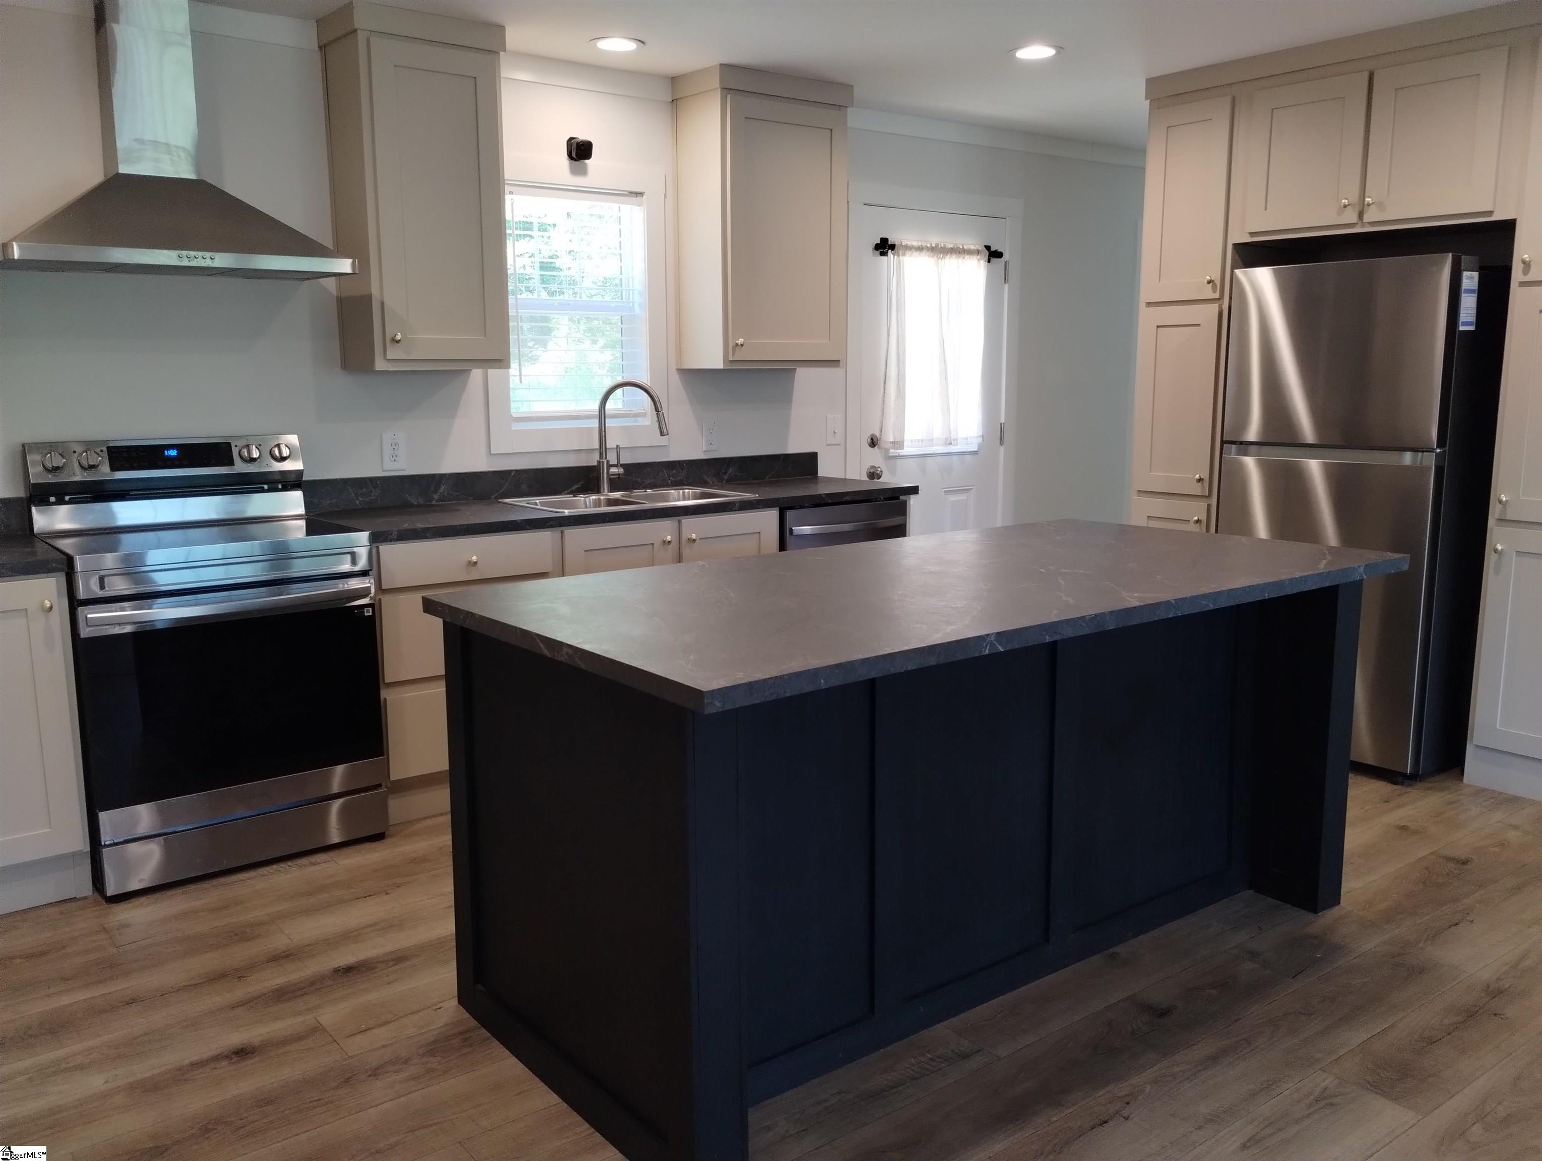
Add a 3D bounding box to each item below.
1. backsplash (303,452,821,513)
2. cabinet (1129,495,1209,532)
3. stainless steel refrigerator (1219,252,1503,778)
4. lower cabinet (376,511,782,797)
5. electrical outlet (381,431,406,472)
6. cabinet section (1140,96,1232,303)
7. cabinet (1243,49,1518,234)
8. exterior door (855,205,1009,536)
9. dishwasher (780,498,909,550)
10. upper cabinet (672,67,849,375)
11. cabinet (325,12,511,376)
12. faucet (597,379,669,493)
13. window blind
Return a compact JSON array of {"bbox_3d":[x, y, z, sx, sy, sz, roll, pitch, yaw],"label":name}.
[{"bbox_3d":[-0.678,-0.391,4.804,2.215,0.104,0.022,-8,12,-37],"label":"backsplash"},{"bbox_3d":[1.814,0.024,5.223,0.580,0.782,0.385,-8,12,-37],"label":"cabinet"},{"bbox_3d":[2.165,-0.247,4.486,0.775,1.705,0.736,-8,12,-37],"label":"stainless steel refrigerator"},{"bbox_3d":[-0.753,0.161,4.446,1.555,0.790,0.631,-8,12,-37],"label":"lower cabinet"},{"bbox_3d":[-1.275,-0.432,4.236,0.076,0.125,0.010,-8,12,-37],"label":"electrical outlet"},{"bbox_3d":[1.779,-1.484,4.939,0.500,0.770,0.395,-8,12,-37],"label":"cabinet section"},{"bbox_3d":[2.218,-1.481,4.365,0.622,0.510,0.900,-8,12,-37],"label":"cabinet"},{"bbox_3d":[0.753,-0.658,5.831,0.915,2.047,0.045,-8,12,-37],"label":"exterior door"},{"bbox_3d":[0.126,0.096,5.012,0.610,0.853,0.600,-8,12,-37],"label":"dishwasher"},{"bbox_3d":[-0.029,-1.373,4.871,0.617,1.077,0.315,-8,12,-37],"label":"upper cabinet"},{"bbox_3d":[-1.145,-1.247,4.096,0.495,1.094,0.331,-8,12,-37],"label":"cabinet"},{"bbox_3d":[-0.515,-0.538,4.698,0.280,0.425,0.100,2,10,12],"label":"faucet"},{"bbox_3d":[-0.723,-1.039,4.704,0.585,0.840,0.044,-8,12,-37],"label":"window blind"}]

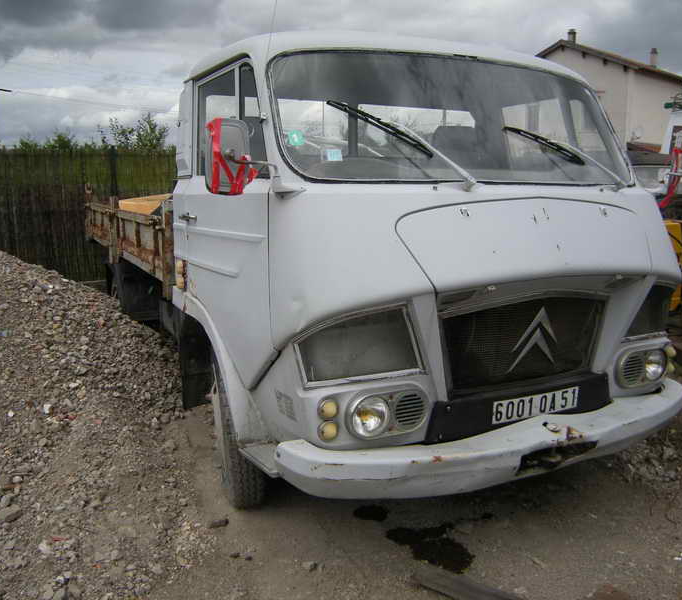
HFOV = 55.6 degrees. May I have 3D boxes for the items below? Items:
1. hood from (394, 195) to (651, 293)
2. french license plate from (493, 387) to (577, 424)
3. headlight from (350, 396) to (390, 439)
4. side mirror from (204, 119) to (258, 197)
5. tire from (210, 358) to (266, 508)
[{"bbox_3d":[0.807,-0.232,2.514,1.320,0.330,0.200,-5,12,-28],"label":"hood"},{"bbox_3d":[0.797,0.425,2.630,0.468,0.093,0.015,-5,12,-28],"label":"french license plate"},{"bbox_3d":[0.088,0.408,2.292,0.157,0.157,0.085,-5,12,-28],"label":"headlight"},{"bbox_3d":[-0.363,-0.480,2.163,0.165,0.255,0.095,-5,12,-28],"label":"side mirror"},{"bbox_3d":[-0.476,0.573,3.131,0.210,0.910,0.910,-2,11,-14],"label":"tire"}]

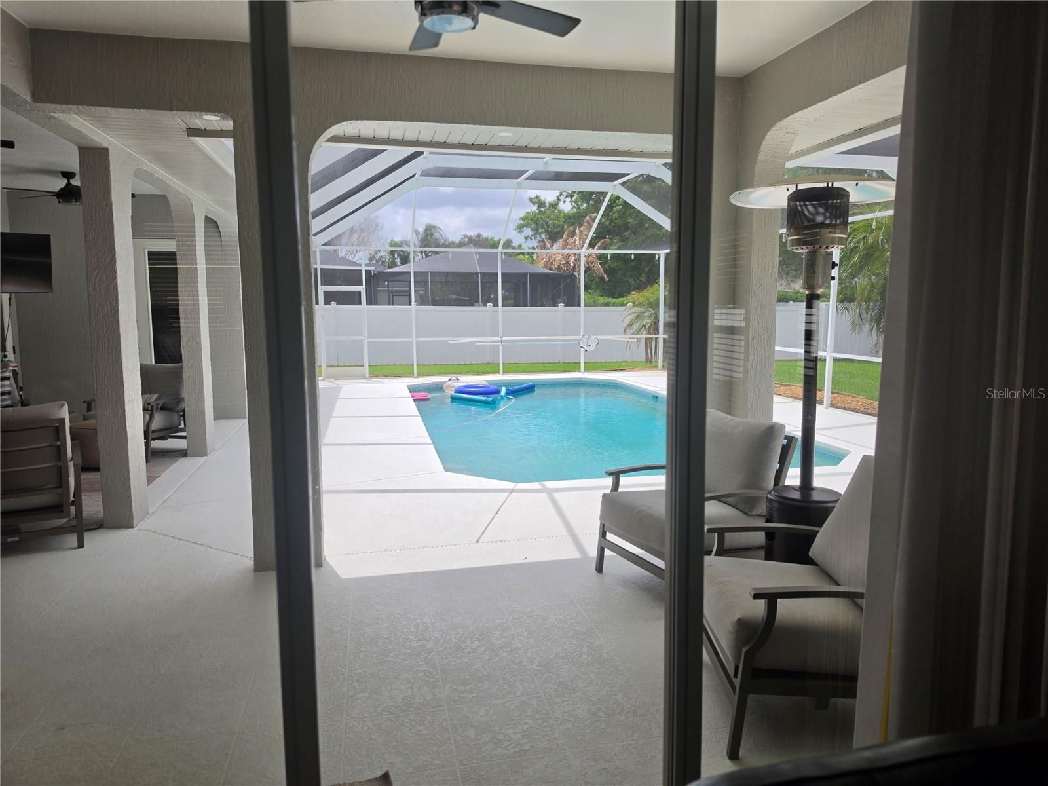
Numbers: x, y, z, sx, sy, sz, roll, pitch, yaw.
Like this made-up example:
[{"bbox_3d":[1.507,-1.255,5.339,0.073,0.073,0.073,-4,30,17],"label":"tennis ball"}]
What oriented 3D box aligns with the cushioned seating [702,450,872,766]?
[{"bbox_3d":[1.165,0.785,2.752,0.850,0.950,0.740,0,7,1],"label":"cushioned seating"}]

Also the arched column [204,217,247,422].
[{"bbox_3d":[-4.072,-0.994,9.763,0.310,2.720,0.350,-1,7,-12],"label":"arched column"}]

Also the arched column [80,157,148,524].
[{"bbox_3d":[-2.987,-0.373,5.087,0.210,2.660,0.395,-1,7,-12],"label":"arched column"}]

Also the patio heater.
[{"bbox_3d":[1.425,0.054,3.514,0.820,2.220,0.820,-1,7,-12],"label":"patio heater"}]

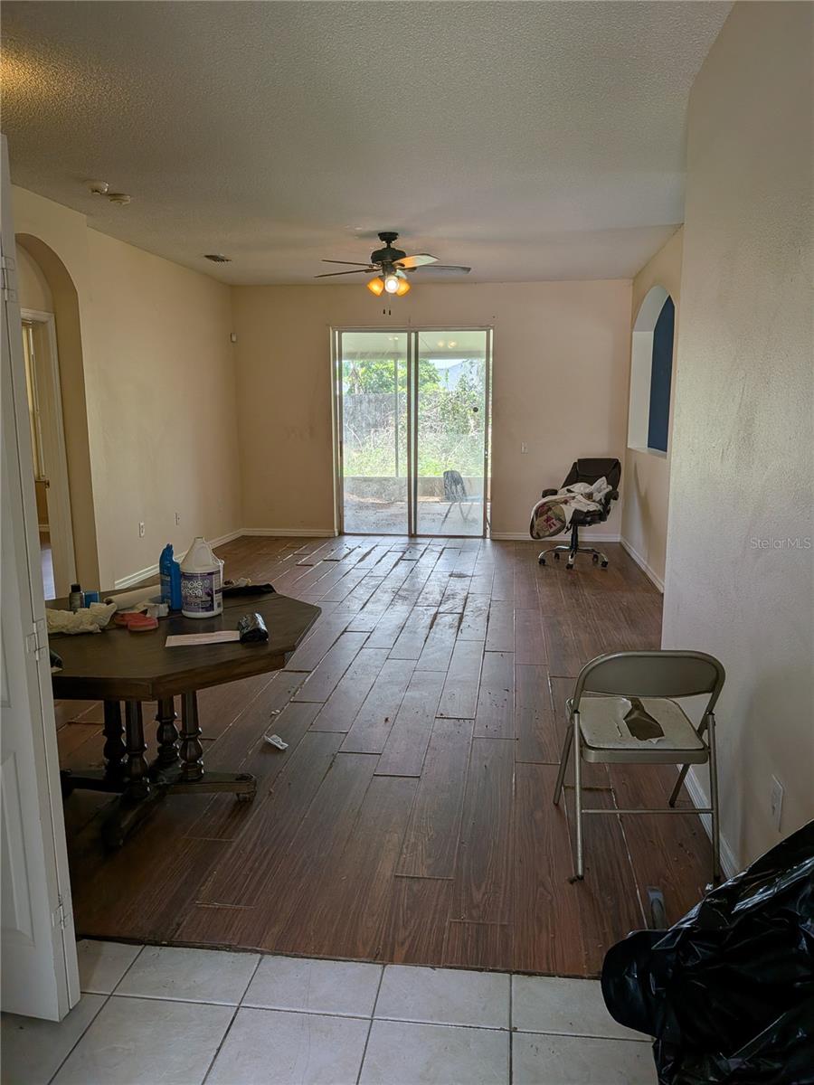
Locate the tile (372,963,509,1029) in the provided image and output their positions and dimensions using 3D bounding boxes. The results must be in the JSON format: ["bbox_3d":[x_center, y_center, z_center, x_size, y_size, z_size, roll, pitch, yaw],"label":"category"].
[{"bbox_3d":[0.095,1.152,1.907,0.332,0.010,0.181,1,10,7],"label":"tile"}]

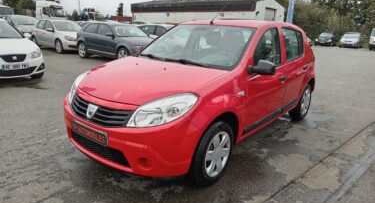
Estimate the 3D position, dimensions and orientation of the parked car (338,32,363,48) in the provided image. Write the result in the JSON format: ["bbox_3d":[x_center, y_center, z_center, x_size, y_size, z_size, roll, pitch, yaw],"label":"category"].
[{"bbox_3d":[17.484,-6.535,29.000,1.770,1.630,4.300,15,19,38],"label":"parked car"}]

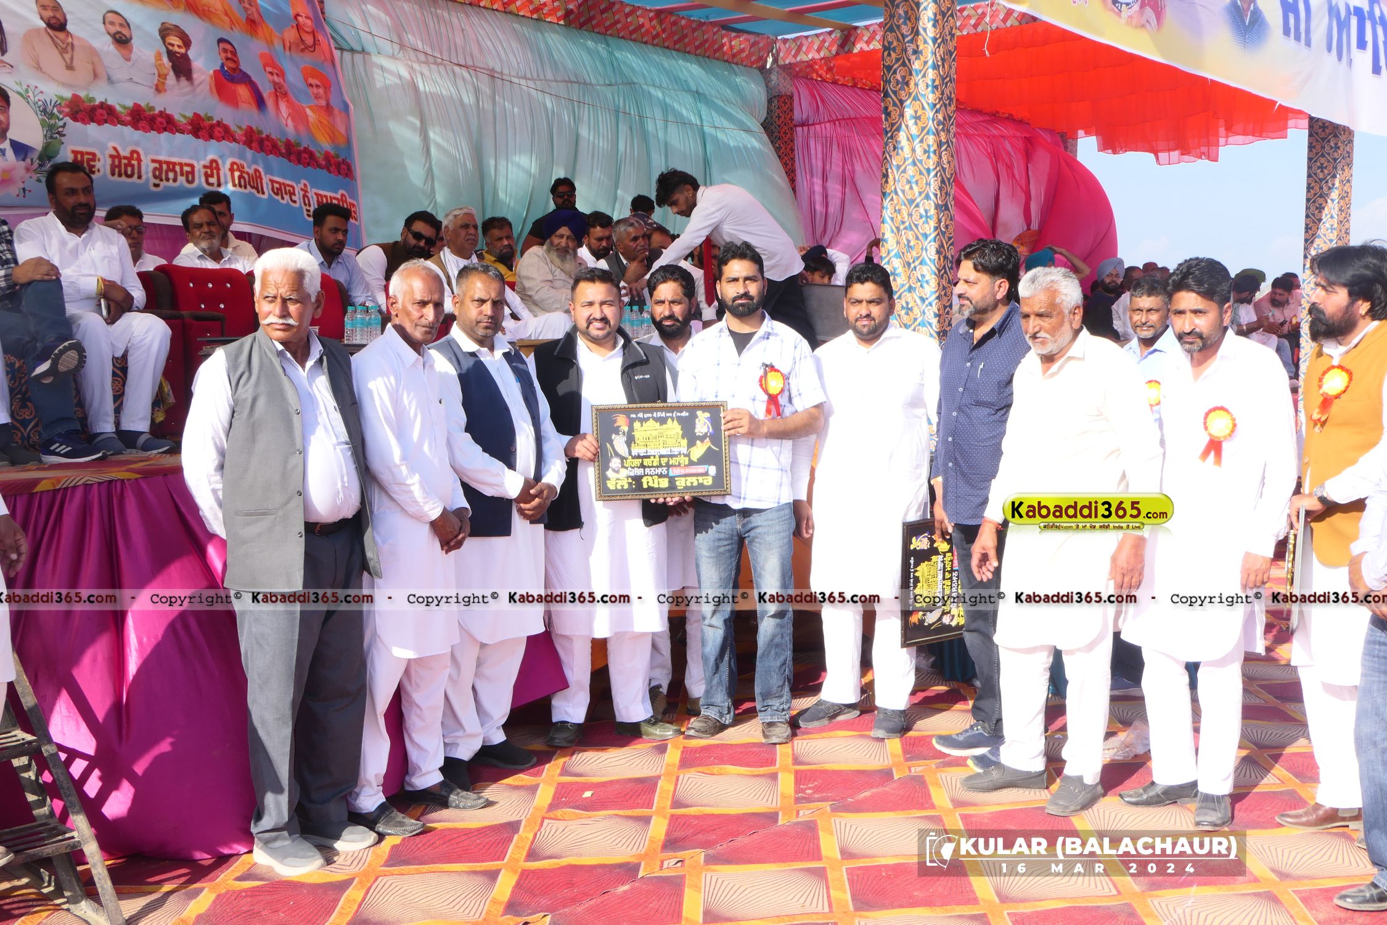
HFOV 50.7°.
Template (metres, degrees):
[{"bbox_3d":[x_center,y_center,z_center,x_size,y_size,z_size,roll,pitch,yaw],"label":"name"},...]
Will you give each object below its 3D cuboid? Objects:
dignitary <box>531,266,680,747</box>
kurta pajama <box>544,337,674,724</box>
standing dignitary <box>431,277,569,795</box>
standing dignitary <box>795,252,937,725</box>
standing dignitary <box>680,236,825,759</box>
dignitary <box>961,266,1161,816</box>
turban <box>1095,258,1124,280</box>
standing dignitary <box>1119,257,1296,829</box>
[{"bbox_3d":[-0.320,0.153,5.398,0.570,1.740,0.440,-1,5,-7],"label":"dignitary"},{"bbox_3d":[-0.316,0.239,5.372,0.500,1.440,0.380,-1,6,-9],"label":"kurta pajama"},{"bbox_3d":[-0.670,0.190,5.000,0.560,1.740,0.420,-4,7,-35],"label":"standing dignitary"},{"bbox_3d":[0.653,0.136,5.466,0.540,1.730,0.380,2,7,22],"label":"standing dignitary"},{"bbox_3d":[0.210,0.111,5.403,0.550,1.800,0.420,1,6,12],"label":"standing dignitary"},{"bbox_3d":[1.180,0.228,4.712,0.600,1.720,0.430,5,7,43],"label":"dignitary"},{"bbox_3d":[3.468,-1.613,12.200,0.225,0.190,0.245,-2,8,-8],"label":"turban"},{"bbox_3d":[1.600,0.237,4.562,0.560,1.730,0.400,4,6,33],"label":"standing dignitary"}]

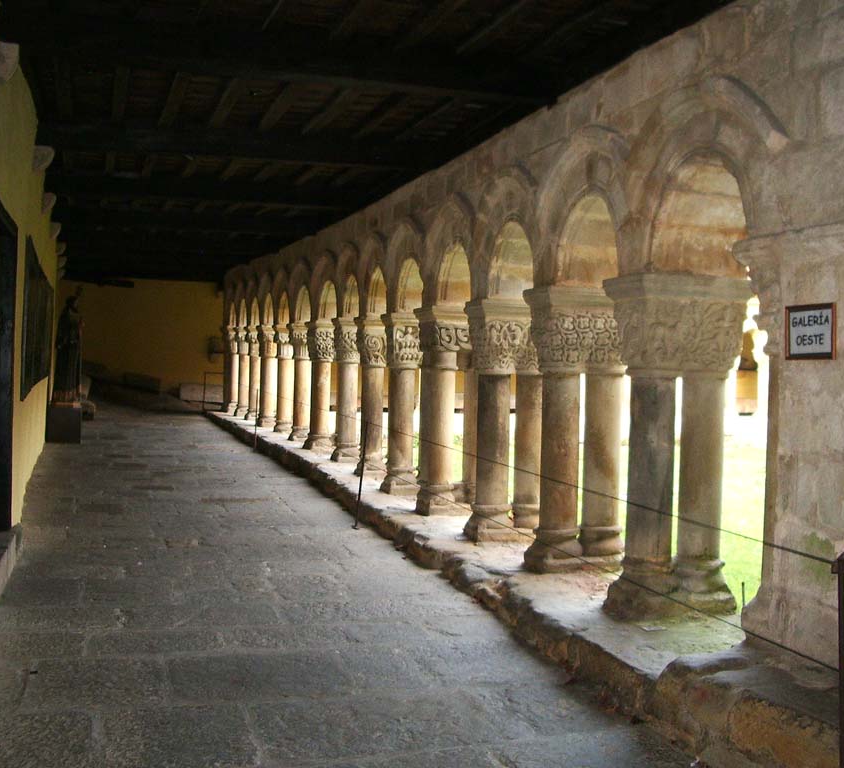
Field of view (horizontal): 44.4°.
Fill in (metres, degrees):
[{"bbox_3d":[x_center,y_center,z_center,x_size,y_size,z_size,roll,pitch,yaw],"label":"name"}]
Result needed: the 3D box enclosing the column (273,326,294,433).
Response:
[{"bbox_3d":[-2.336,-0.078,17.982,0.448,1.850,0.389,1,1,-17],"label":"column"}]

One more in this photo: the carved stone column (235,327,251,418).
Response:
[{"bbox_3d":[-3.682,-0.254,21.665,0.419,1.850,0.380,1,1,-17],"label":"carved stone column"}]

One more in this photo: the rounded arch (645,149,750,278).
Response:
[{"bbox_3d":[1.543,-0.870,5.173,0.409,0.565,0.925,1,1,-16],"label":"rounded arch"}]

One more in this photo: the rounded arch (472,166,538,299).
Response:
[{"bbox_3d":[0.836,-1.105,7.550,0.409,0.915,1.188,1,1,-16],"label":"rounded arch"}]

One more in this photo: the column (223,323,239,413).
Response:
[{"bbox_3d":[-3.982,-0.310,22.768,0.605,1.876,0.434,1,1,-16],"label":"column"}]

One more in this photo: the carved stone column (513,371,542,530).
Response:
[{"bbox_3d":[0.856,0.518,8.130,0.302,1.241,0.302,1,1,-16],"label":"carved stone column"}]

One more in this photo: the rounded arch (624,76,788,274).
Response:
[{"bbox_3d":[1.531,-0.975,4.949,0.511,0.876,1.437,1,1,-16],"label":"rounded arch"}]

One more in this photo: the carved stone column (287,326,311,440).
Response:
[{"bbox_3d":[-1.769,-0.024,16.335,0.605,1.796,0.434,1,1,-16],"label":"carved stone column"}]

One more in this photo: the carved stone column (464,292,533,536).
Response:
[{"bbox_3d":[0.693,0.286,8.131,0.633,1.850,0.419,1,1,-16],"label":"carved stone column"}]

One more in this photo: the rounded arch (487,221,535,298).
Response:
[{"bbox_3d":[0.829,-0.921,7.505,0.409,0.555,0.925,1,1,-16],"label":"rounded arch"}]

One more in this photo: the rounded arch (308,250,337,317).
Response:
[{"bbox_3d":[-1.175,-1.343,14.447,0.409,0.944,1.383,1,1,-17],"label":"rounded arch"}]

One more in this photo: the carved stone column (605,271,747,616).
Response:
[{"bbox_3d":[1.349,0.328,5.659,0.605,1.804,0.434,1,1,-16],"label":"carved stone column"}]

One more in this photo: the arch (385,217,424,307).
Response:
[{"bbox_3d":[0.076,-1.137,9.947,0.511,0.873,1.383,1,1,-16],"label":"arch"}]

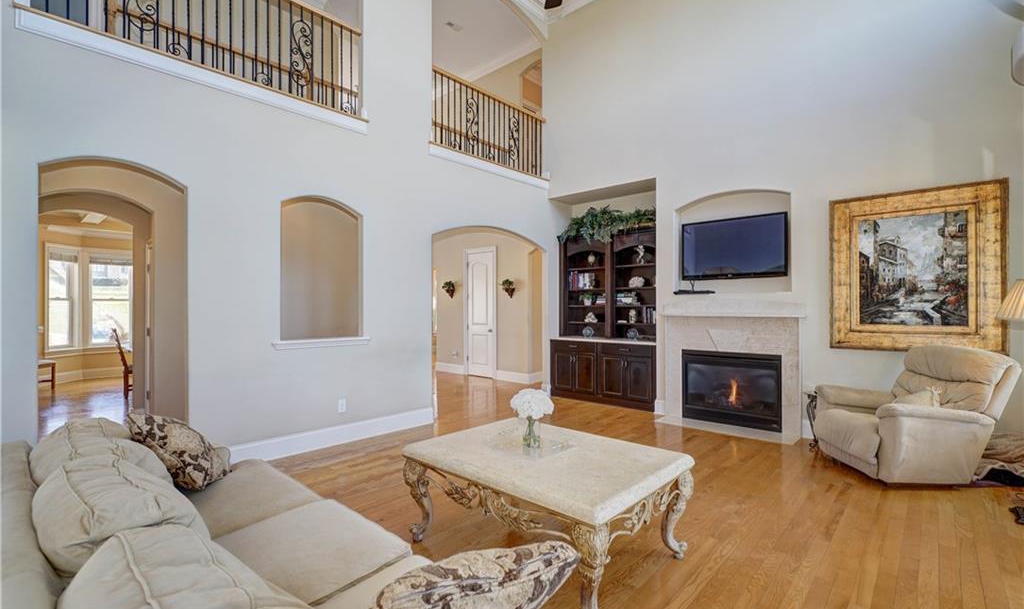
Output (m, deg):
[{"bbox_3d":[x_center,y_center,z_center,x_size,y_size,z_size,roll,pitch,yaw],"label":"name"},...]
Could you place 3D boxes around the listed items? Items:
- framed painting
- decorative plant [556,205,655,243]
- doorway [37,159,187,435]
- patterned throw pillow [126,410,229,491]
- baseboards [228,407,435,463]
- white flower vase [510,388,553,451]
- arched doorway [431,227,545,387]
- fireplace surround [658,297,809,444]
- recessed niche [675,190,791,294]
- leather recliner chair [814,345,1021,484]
[{"bbox_3d":[3.602,-0.302,4.115,1.205,1.450,0.070,0,0,43],"label":"framed painting"},{"bbox_3d":[1.470,-1.160,6.699,1.600,0.490,0.360,0,0,43],"label":"decorative plant"},{"bbox_3d":[-2.876,0.171,3.329,0.150,2.420,0.830,0,0,43],"label":"doorway"},{"bbox_3d":[-1.633,0.686,2.268,0.160,0.450,0.430,-28,24,-7],"label":"patterned throw pillow"},{"bbox_3d":[-1.705,1.288,4.477,0.025,0.185,2.310,0,0,43],"label":"baseboards"},{"bbox_3d":[0.111,0.647,2.600,0.240,0.346,0.240,0,0,0],"label":"white flower vase"},{"bbox_3d":[-0.255,0.181,6.171,0.150,2.400,2.155,0,0,43],"label":"arched doorway"},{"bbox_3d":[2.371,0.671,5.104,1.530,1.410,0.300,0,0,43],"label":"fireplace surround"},{"bbox_3d":[2.537,-0.694,5.288,1.270,1.140,0.200,0,0,43],"label":"recessed niche"},{"bbox_3d":[3.270,0.870,3.900,1.080,1.010,0.950,0,0,-2],"label":"leather recliner chair"}]

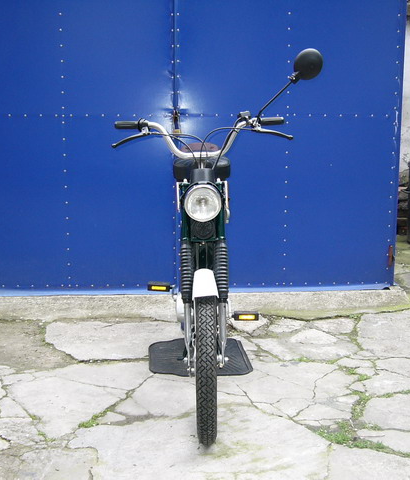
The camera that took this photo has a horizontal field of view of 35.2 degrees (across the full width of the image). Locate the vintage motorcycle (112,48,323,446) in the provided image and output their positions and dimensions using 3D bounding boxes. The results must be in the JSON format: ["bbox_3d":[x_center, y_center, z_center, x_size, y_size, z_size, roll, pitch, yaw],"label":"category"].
[{"bbox_3d":[0.050,-0.082,2.622,0.770,1.295,1.700,0,10,-1],"label":"vintage motorcycle"}]

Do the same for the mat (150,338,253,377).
[{"bbox_3d":[-0.020,0.517,2.920,0.475,0.015,0.490,0,9,0],"label":"mat"}]

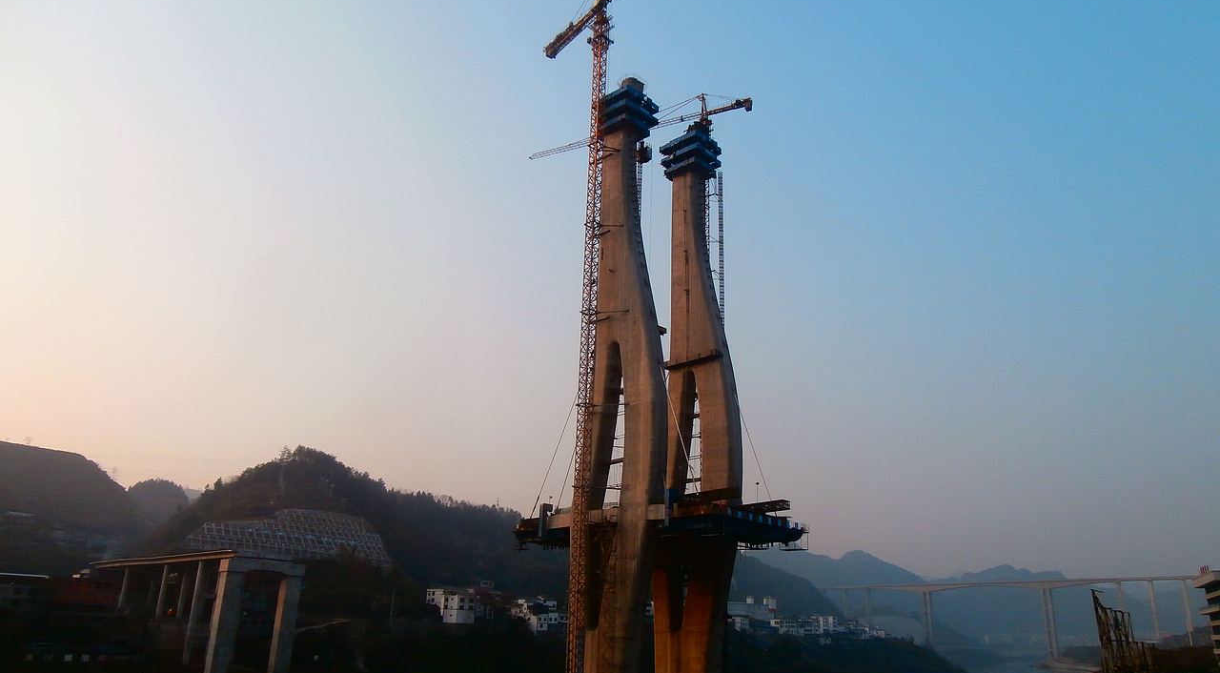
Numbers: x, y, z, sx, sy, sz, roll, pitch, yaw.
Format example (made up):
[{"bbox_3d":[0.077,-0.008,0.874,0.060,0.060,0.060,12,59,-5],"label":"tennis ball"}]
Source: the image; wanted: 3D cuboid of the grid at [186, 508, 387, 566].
[{"bbox_3d":[-131.586,82.606,345.000,78.000,23.000,25.000,9,-18,-25],"label":"grid"}]

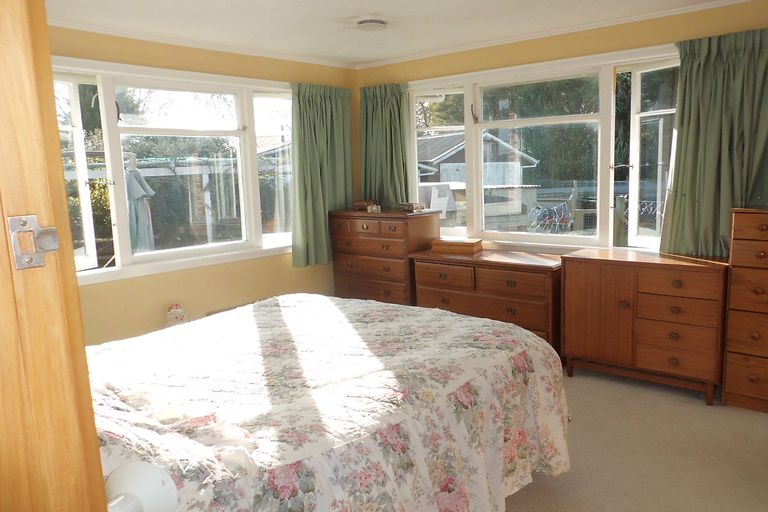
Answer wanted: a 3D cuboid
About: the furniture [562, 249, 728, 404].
[{"bbox_3d":[1.686,0.417,3.605,0.941,0.812,0.410,5,12,37],"label":"furniture"}]

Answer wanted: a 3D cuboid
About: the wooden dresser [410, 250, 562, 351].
[{"bbox_3d":[0.828,0.372,4.253,1.175,0.750,0.520,6,12,39],"label":"wooden dresser"}]

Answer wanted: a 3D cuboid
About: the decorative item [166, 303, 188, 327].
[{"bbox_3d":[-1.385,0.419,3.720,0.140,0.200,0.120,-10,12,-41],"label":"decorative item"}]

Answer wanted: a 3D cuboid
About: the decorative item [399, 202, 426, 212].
[{"bbox_3d":[0.243,-0.406,4.728,0.170,0.060,0.140,6,12,39],"label":"decorative item"}]

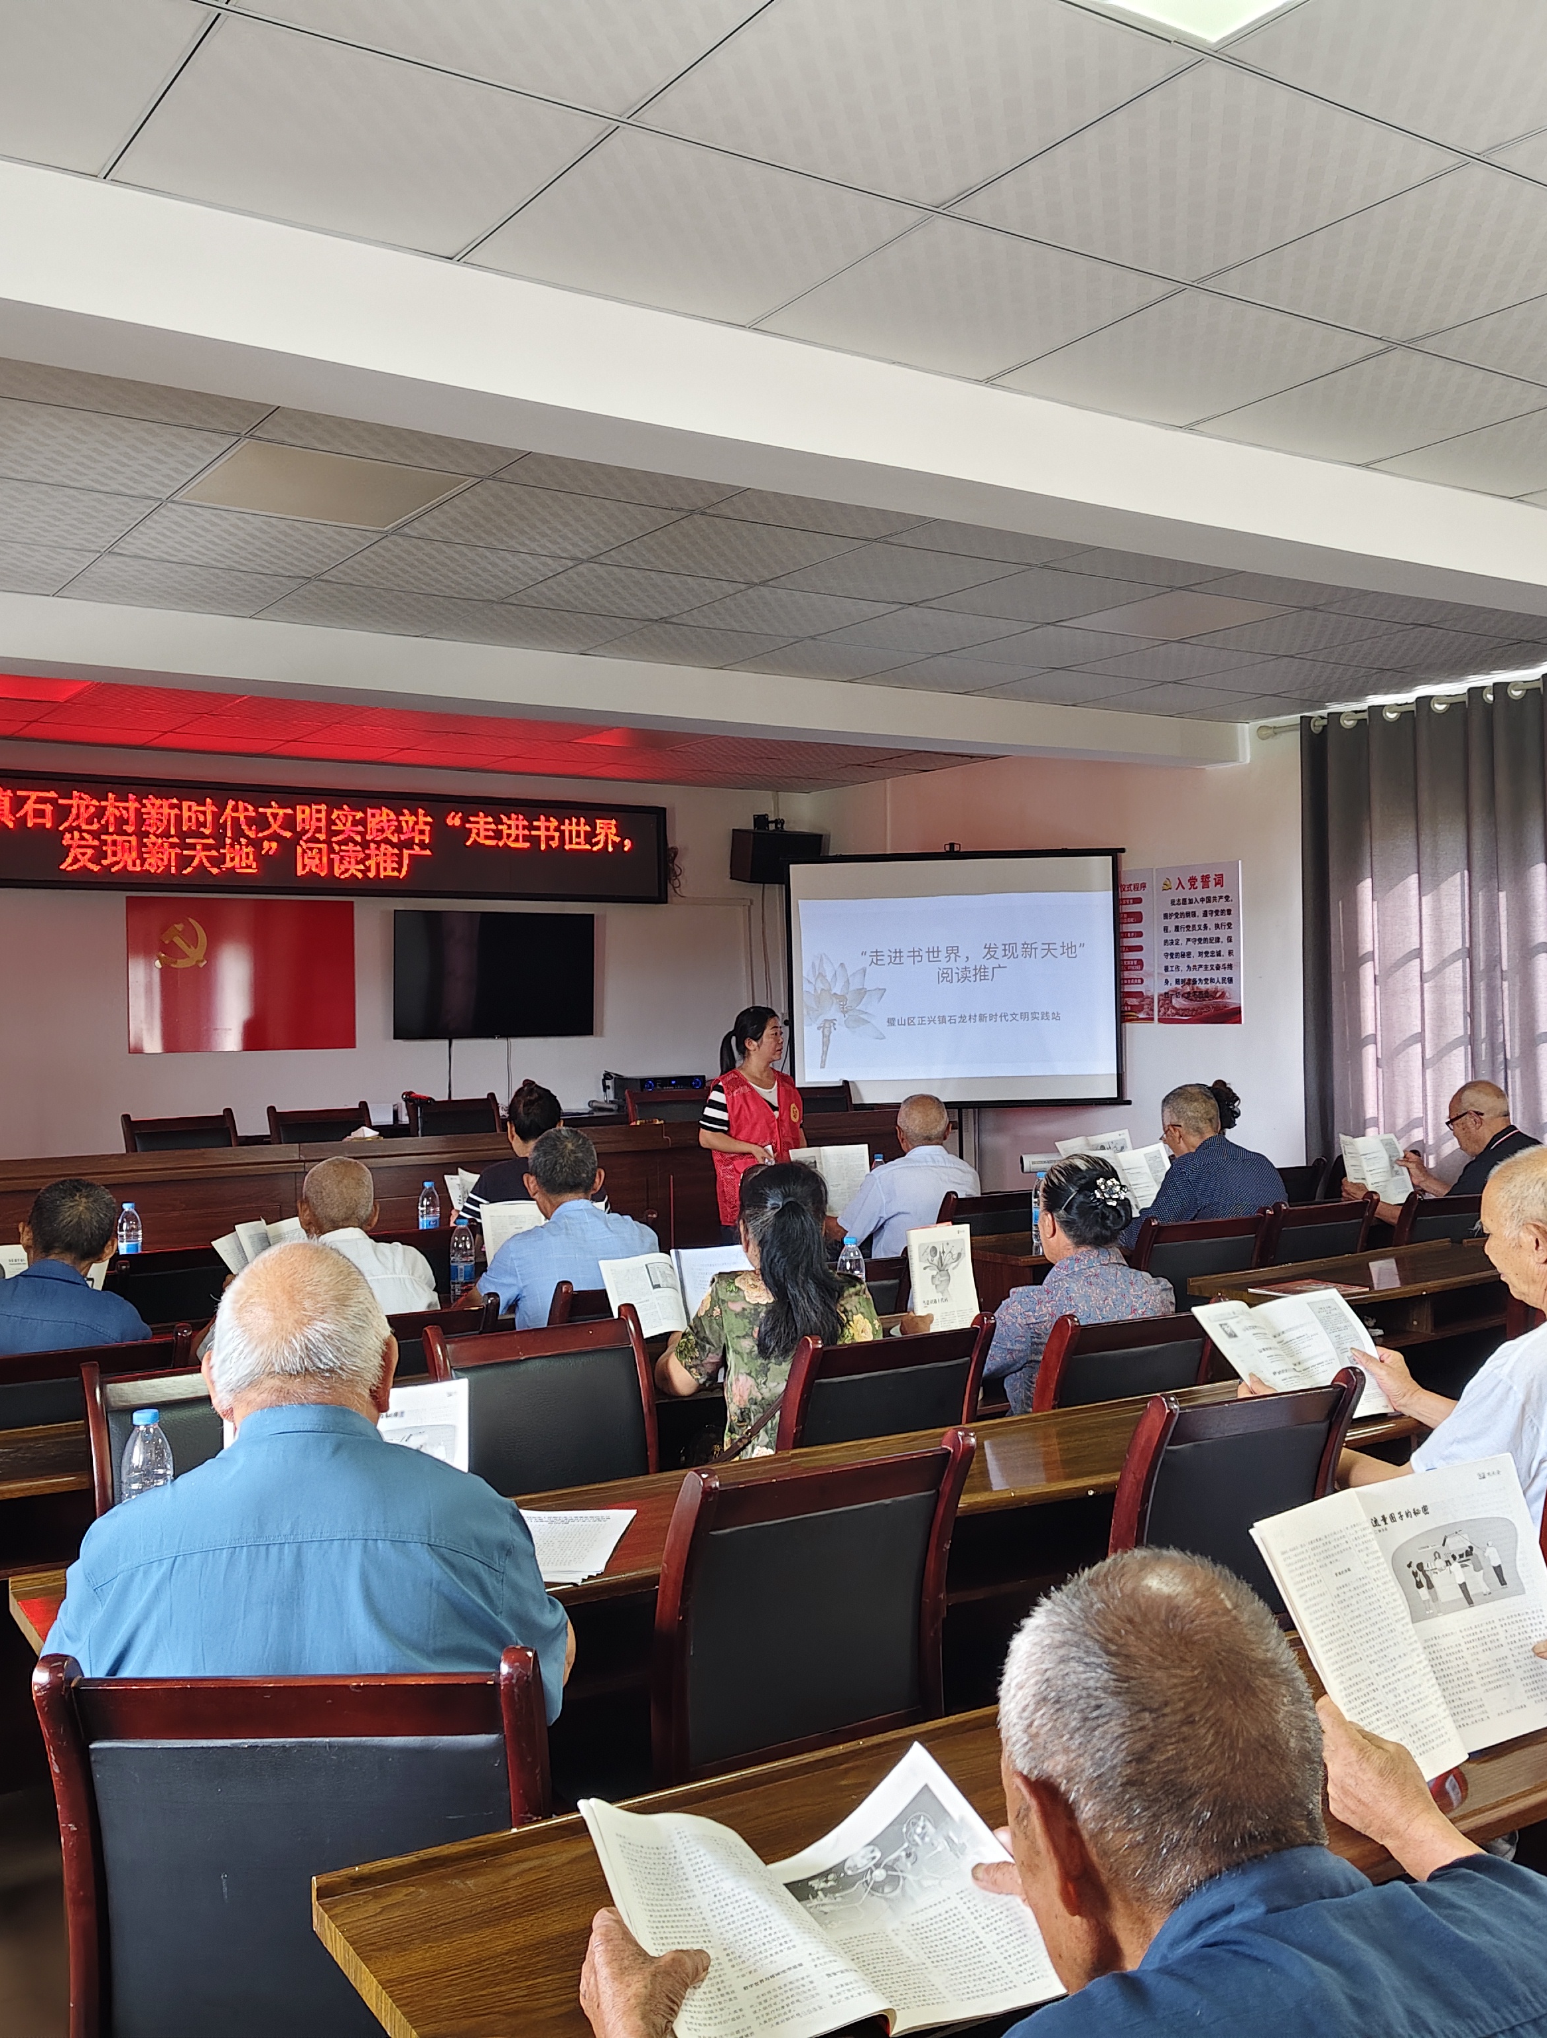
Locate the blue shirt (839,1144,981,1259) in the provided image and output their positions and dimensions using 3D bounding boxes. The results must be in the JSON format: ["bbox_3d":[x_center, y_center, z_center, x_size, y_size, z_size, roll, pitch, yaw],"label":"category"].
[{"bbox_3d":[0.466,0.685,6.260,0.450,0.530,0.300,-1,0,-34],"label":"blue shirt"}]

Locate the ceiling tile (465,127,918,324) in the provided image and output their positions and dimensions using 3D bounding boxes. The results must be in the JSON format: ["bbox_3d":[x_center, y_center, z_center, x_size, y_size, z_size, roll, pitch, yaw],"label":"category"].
[{"bbox_3d":[-0.145,-1.402,3.355,0.618,0.020,0.599,-1,0,-34],"label":"ceiling tile"}]

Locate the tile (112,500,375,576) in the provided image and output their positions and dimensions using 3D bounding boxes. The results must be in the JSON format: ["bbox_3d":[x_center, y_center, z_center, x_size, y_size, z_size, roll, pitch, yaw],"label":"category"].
[{"bbox_3d":[-1.469,-1.325,5.233,0.605,0.020,0.605,-1,0,-34],"label":"tile"}]

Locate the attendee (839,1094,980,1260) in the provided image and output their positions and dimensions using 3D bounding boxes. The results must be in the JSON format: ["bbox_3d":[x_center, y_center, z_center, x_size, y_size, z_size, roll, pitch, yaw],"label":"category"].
[{"bbox_3d":[0.425,0.835,6.205,0.480,1.180,0.700,-1,0,-32],"label":"attendee"}]

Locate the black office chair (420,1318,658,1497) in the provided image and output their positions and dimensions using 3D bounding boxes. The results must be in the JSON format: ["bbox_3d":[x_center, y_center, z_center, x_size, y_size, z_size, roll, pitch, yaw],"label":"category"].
[{"bbox_3d":[-0.554,1.030,3.756,0.470,0.900,0.550,-1,0,-30],"label":"black office chair"}]

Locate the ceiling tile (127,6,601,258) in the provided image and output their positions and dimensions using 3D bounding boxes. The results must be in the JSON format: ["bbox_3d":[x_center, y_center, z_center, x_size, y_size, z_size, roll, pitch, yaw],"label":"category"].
[{"bbox_3d":[-0.633,-1.327,2.864,0.595,0.015,0.579,-1,0,-34],"label":"ceiling tile"}]

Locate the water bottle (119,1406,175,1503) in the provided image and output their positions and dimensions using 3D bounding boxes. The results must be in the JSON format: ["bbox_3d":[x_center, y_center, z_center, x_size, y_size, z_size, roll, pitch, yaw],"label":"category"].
[{"bbox_3d":[-0.794,0.606,2.392,0.065,0.225,0.065,-1,0,-34],"label":"water bottle"}]

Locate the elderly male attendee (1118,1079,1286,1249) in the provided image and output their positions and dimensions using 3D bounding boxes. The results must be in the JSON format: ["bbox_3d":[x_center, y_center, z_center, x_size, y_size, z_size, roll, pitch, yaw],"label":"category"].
[{"bbox_3d":[1.216,0.805,5.598,0.500,1.200,0.700,-1,0,-38],"label":"elderly male attendee"}]

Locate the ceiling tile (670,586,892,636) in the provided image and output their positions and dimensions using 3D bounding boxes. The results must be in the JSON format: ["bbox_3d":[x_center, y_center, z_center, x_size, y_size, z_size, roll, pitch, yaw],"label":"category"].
[{"bbox_3d":[0.047,-1.356,6.229,0.601,0.020,0.601,-1,0,-34],"label":"ceiling tile"}]

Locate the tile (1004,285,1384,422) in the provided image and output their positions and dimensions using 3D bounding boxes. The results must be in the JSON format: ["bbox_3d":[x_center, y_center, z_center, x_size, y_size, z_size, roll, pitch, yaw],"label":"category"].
[{"bbox_3d":[0.862,-1.369,3.932,0.605,0.020,0.605,-1,0,-34],"label":"tile"}]

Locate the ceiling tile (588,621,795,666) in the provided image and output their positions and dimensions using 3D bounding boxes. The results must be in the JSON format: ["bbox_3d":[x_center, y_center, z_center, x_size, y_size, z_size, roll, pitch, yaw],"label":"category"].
[{"bbox_3d":[-0.291,-1.347,6.765,0.609,0.015,0.577,-1,0,-34],"label":"ceiling tile"}]

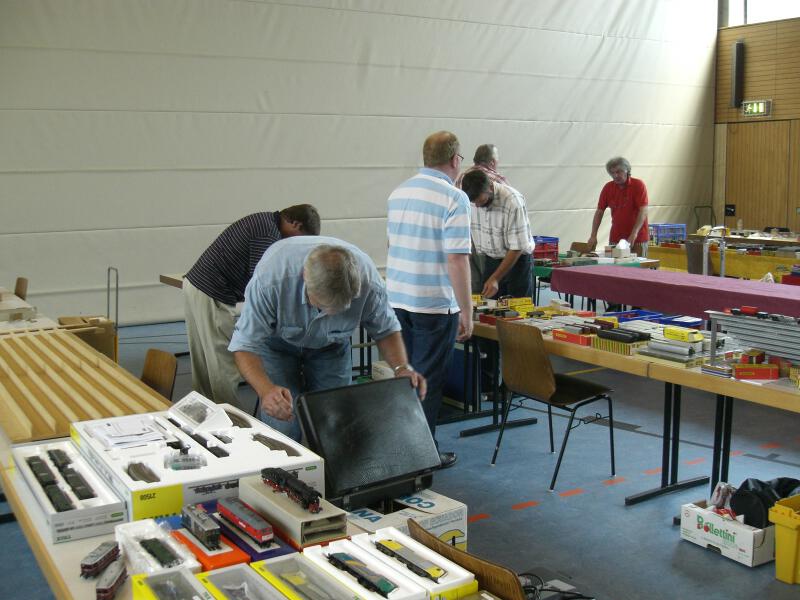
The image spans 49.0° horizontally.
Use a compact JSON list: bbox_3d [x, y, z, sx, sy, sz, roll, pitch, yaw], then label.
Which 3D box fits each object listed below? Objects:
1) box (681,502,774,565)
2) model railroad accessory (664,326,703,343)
[{"bbox_3d":[1.408,0.957,3.673,0.260,0.145,0.345,-5,9,-33],"label":"box"},{"bbox_3d":[1.254,0.152,3.900,0.045,0.040,0.175,-4,9,-26],"label":"model railroad accessory"}]

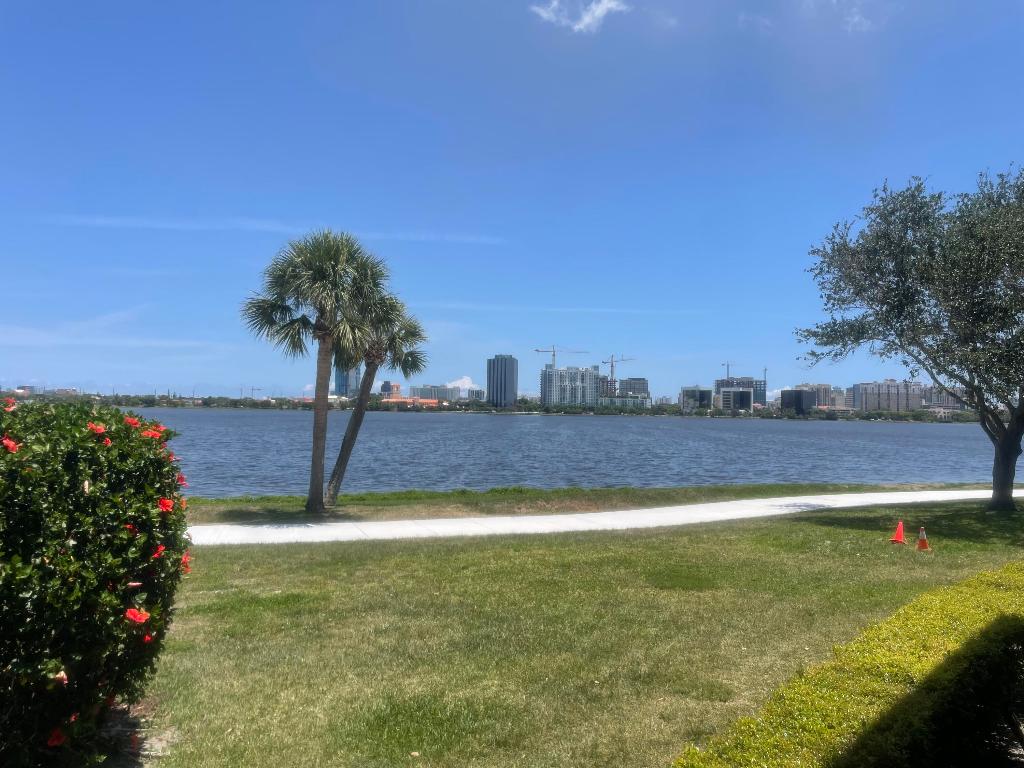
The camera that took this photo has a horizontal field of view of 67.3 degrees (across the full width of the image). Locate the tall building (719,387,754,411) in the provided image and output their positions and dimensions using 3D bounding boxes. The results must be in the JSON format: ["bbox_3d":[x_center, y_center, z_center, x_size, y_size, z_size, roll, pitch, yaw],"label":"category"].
[{"bbox_3d":[286.020,23.360,980.640,41.000,35.720,30.000,0,-2,13],"label":"tall building"}]

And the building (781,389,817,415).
[{"bbox_3d":[356.570,24.700,955.590,38.500,32.930,34.000,0,-2,12],"label":"building"}]

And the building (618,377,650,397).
[{"bbox_3d":[230.952,21.681,1450.000,48.000,70.000,40.000,1,-2,-3],"label":"building"}]

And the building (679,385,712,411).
[{"bbox_3d":[230.919,21.220,960.000,37.000,35.000,34.000,1,-2,9],"label":"building"}]

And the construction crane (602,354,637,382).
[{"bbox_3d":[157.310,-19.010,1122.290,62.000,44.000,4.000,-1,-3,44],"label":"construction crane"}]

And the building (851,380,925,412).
[{"bbox_3d":[615.174,26.212,1260.000,108.000,56.000,35.000,1,-2,0],"label":"building"}]

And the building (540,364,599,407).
[{"bbox_3d":[70.480,8.200,931.030,68.000,57.290,28.000,1,-2,-5],"label":"building"}]

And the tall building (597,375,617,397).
[{"bbox_3d":[137.950,16.690,1121.000,26.000,55.600,26.000,1,-2,0],"label":"tall building"}]

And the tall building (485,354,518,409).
[{"bbox_3d":[-10.890,1.460,946.260,33.500,69.900,29.000,0,-2,7],"label":"tall building"}]

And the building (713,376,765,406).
[{"bbox_3d":[344.980,19.690,1161.030,72.000,57.450,40.000,0,-2,13],"label":"building"}]

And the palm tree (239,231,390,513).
[{"bbox_3d":[-4.674,-0.272,18.200,3.350,6.700,3.350,1,-2,0],"label":"palm tree"}]

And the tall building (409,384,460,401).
[{"bbox_3d":[-151.151,26.329,1500.000,96.000,47.000,45.000,1,-2,-3],"label":"tall building"}]

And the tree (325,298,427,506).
[{"bbox_3d":[-3.372,0.457,19.000,2.600,5.100,2.600,1,-2,0],"label":"tree"}]

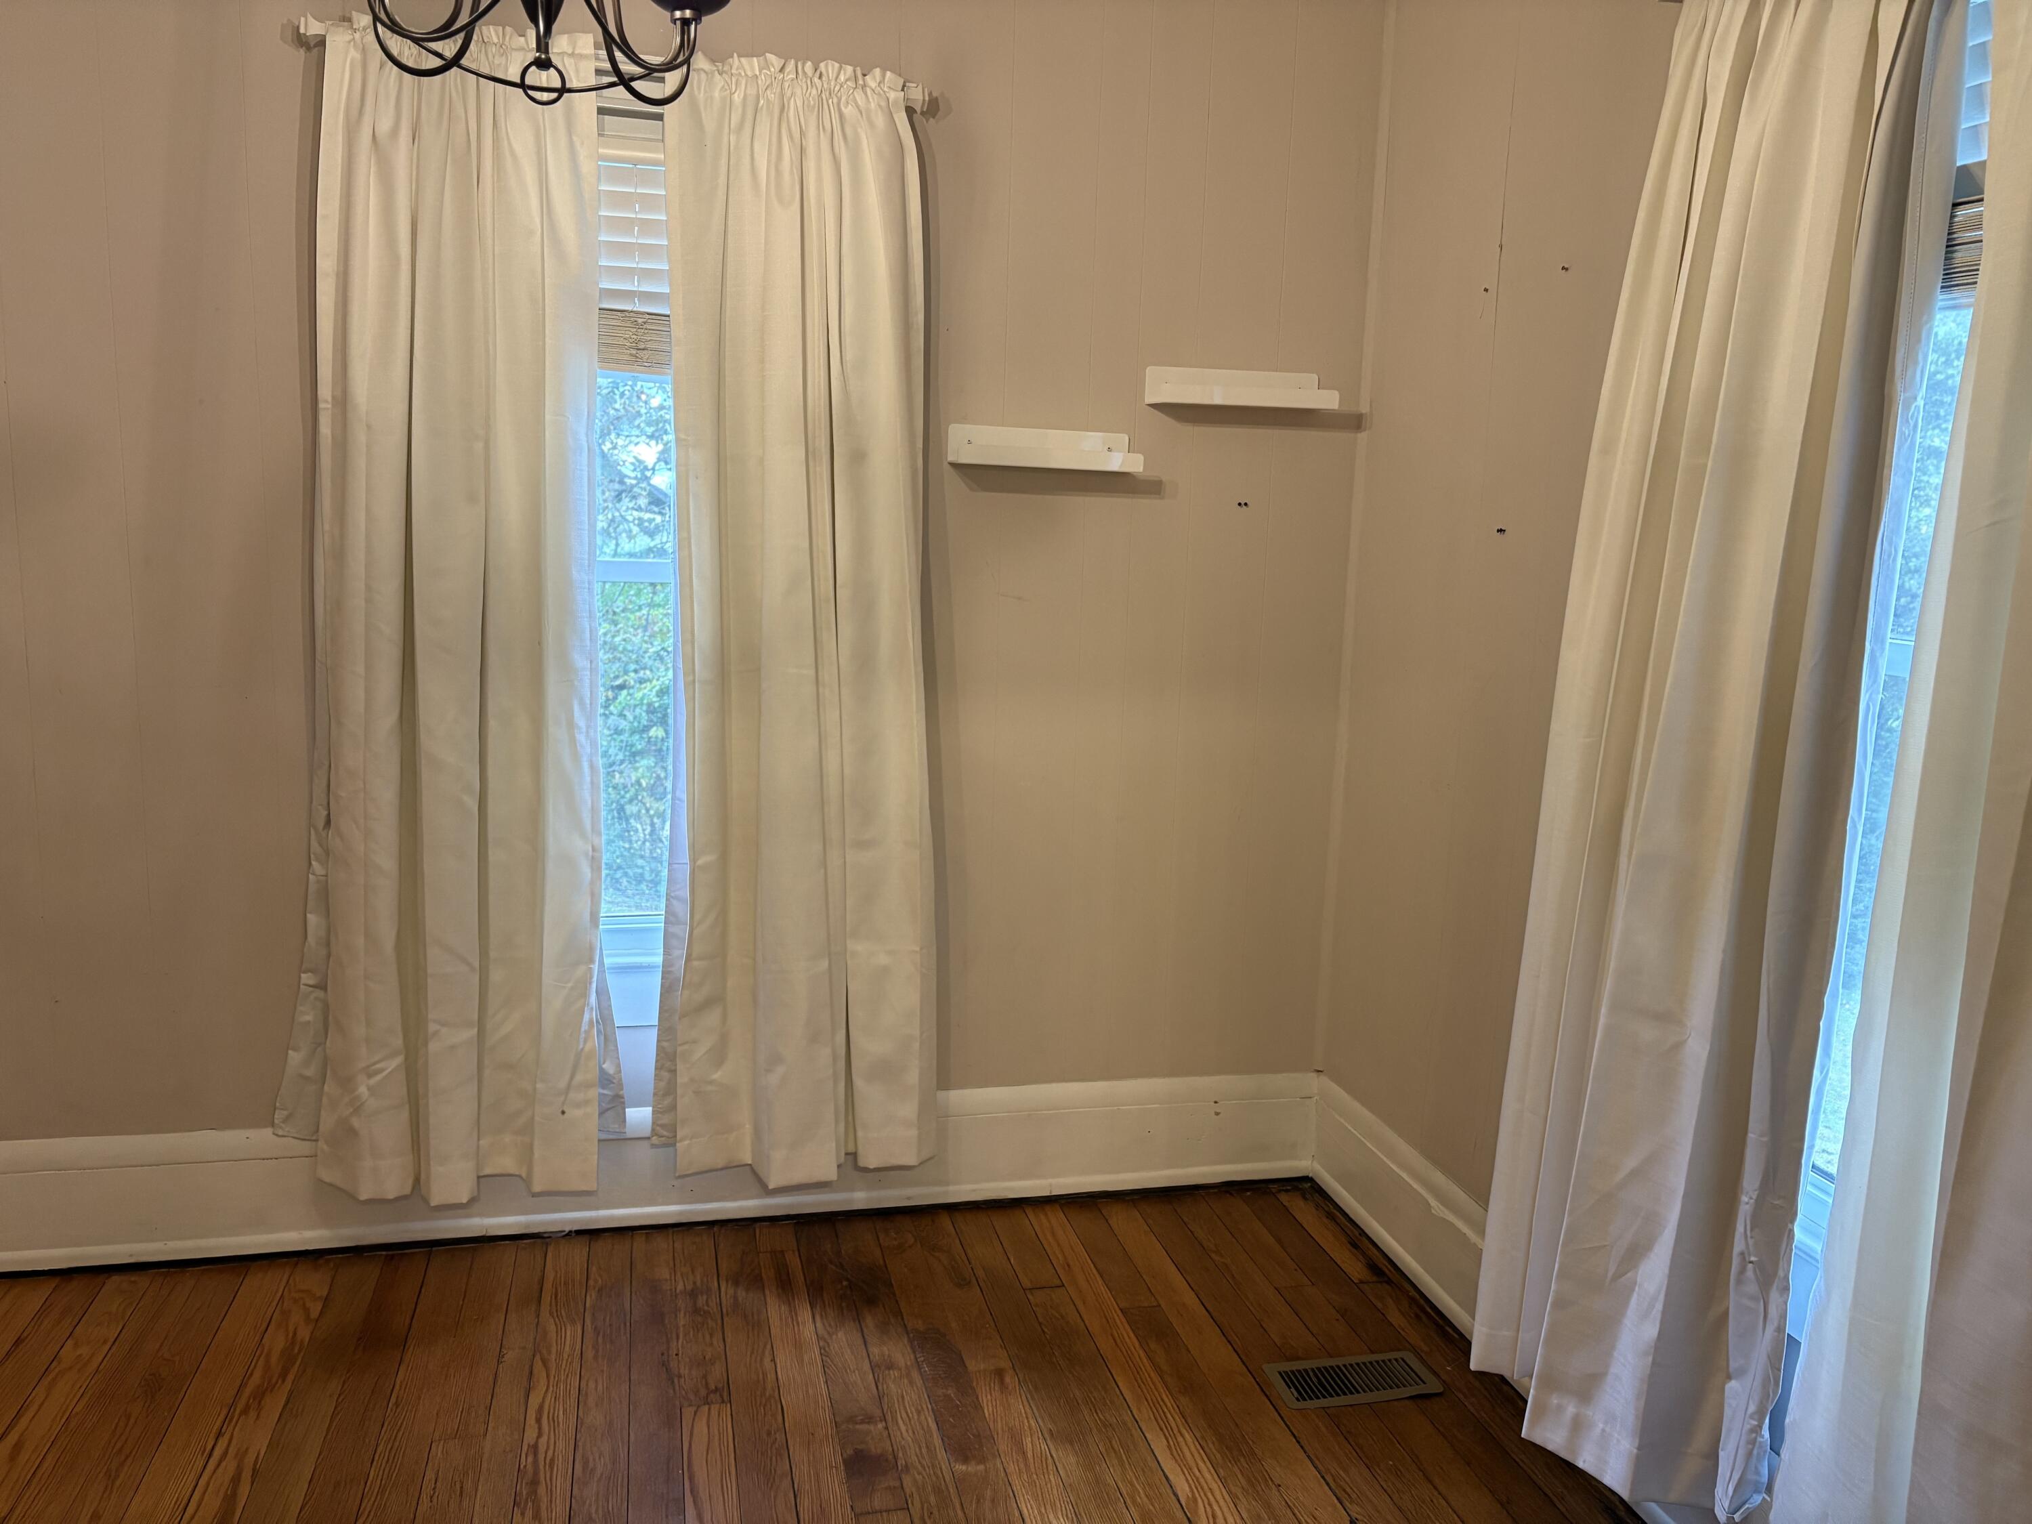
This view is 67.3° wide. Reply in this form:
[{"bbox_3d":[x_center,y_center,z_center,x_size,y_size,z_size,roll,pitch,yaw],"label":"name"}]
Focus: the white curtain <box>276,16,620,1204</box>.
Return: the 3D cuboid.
[{"bbox_3d":[-1.062,-0.227,2.821,0.630,2.147,0.130,0,9,-14],"label":"white curtain"}]

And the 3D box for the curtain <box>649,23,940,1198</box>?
[{"bbox_3d":[-0.409,-0.228,2.978,0.575,2.147,0.130,0,9,-14],"label":"curtain"}]

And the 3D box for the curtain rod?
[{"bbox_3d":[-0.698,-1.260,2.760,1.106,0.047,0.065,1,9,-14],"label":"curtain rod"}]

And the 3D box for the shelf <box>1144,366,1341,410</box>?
[{"bbox_3d":[0.465,-0.769,3.143,0.381,0.073,0.098,0,9,-14],"label":"shelf"}]

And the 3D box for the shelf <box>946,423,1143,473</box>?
[{"bbox_3d":[0.061,-0.631,3.068,0.378,0.082,0.098,0,9,-14],"label":"shelf"}]

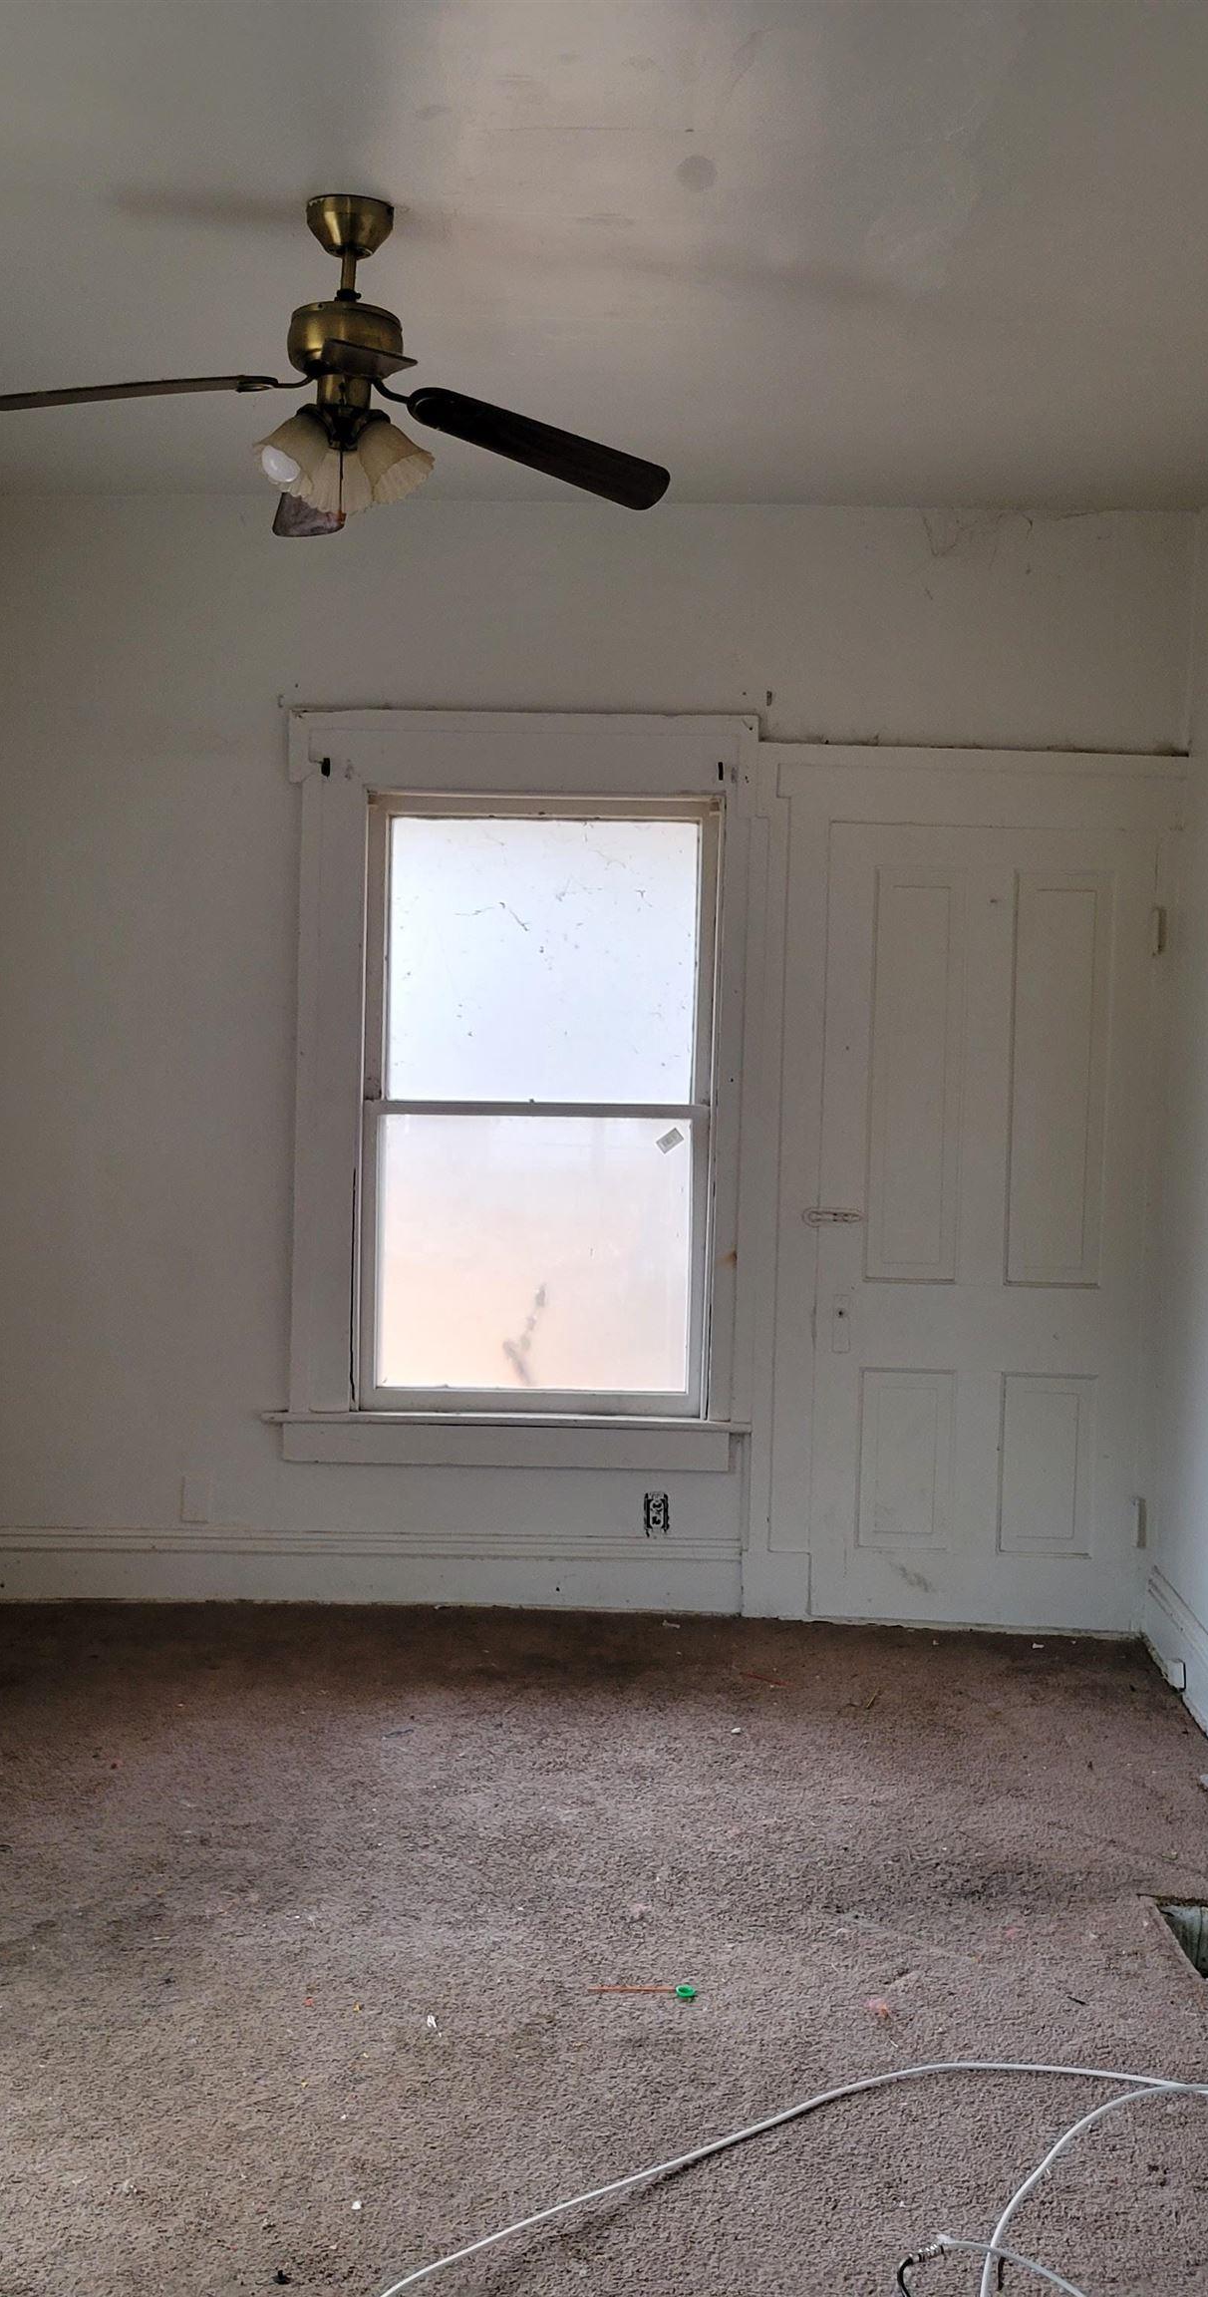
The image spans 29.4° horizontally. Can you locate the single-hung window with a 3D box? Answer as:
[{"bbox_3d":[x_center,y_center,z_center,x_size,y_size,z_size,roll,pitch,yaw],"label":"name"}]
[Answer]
[{"bbox_3d":[-0.162,-0.094,5.641,0.859,1.503,0.100,1,3,1],"label":"single-hung window"}]

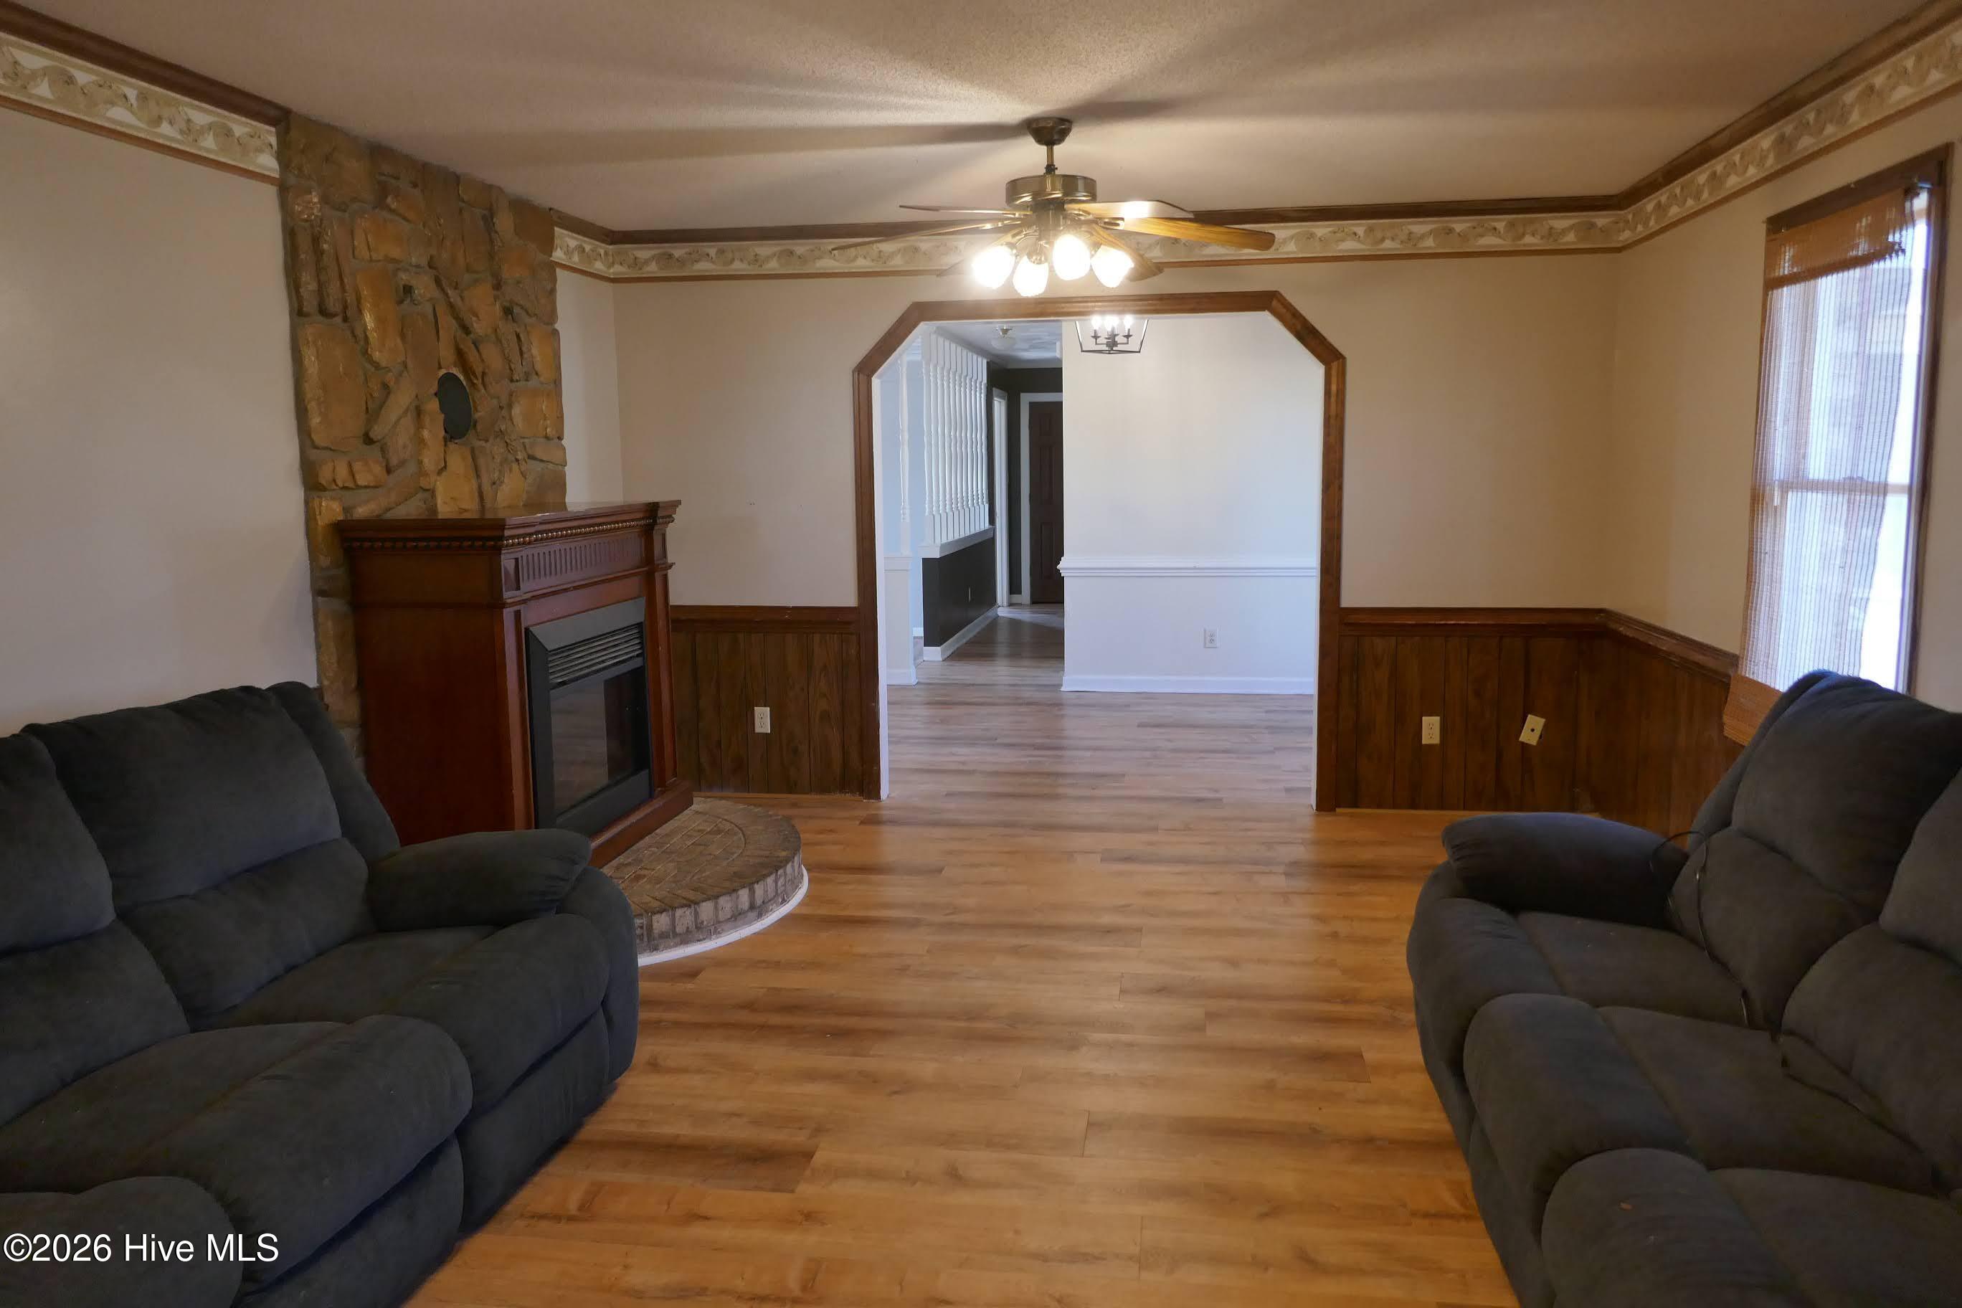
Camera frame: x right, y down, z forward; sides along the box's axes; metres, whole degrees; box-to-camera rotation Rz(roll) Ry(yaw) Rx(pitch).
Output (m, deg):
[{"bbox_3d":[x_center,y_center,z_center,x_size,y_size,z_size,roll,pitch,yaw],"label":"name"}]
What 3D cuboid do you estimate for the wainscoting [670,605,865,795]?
[{"bbox_3d":[-1.011,0.210,5.967,1.005,0.842,0.049,1,8,9],"label":"wainscoting"}]

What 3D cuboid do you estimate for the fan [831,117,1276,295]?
[{"bbox_3d":[0.201,-1.294,3.950,1.307,0.472,1.267,1,8,9],"label":"fan"}]

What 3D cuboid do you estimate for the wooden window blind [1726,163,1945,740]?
[{"bbox_3d":[2.195,-0.433,3.547,0.099,1.515,0.950,1,8,9],"label":"wooden window blind"}]

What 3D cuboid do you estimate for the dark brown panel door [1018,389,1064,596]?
[{"bbox_3d":[0.815,-1.551,13.857,0.760,2.100,0.080,0,8,8],"label":"dark brown panel door"}]

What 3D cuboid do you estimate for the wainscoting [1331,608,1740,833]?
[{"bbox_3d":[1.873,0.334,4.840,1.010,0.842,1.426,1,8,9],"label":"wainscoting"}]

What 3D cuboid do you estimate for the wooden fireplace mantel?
[{"bbox_3d":[-1.468,0.103,4.578,0.506,1.169,1.339,1,8,9],"label":"wooden fireplace mantel"}]

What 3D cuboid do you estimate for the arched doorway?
[{"bbox_3d":[0.468,-0.401,5.652,2.010,2.104,0.059,1,8,9],"label":"arched doorway"}]

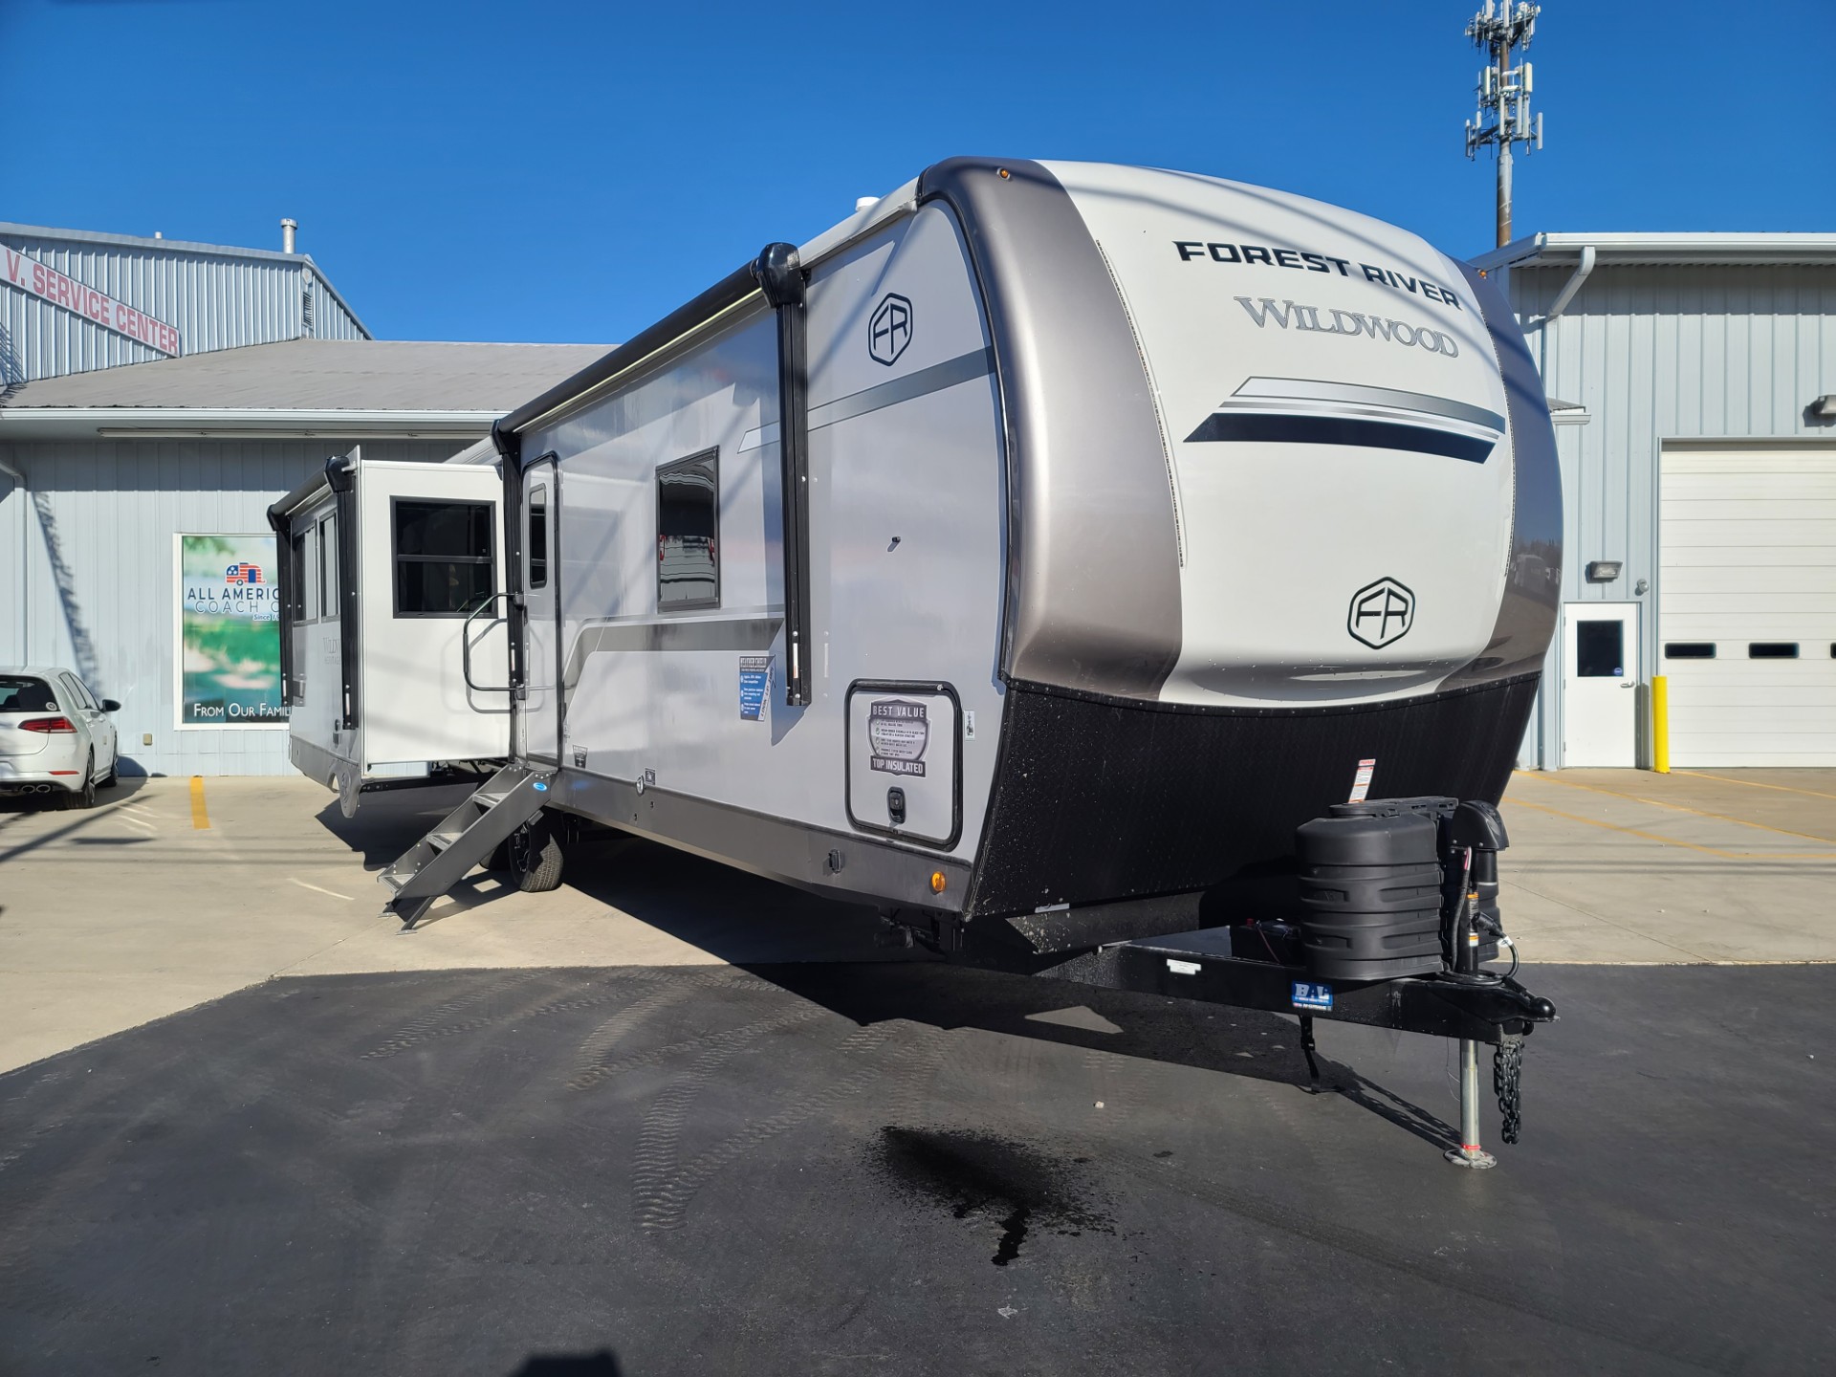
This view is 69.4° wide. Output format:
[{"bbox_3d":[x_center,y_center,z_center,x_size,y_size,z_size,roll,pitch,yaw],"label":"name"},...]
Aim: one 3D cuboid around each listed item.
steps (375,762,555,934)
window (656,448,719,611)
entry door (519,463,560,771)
[{"bbox_3d":[-2.805,0.945,8.177,0.920,0.917,0.708,-1,2,-32],"label":"steps"},{"bbox_3d":[-1.076,-0.717,6.156,0.050,0.715,0.770,-1,2,-32],"label":"window"},{"bbox_3d":[-2.332,-0.472,8.215,0.060,1.859,0.776,-1,2,-32],"label":"entry door"}]

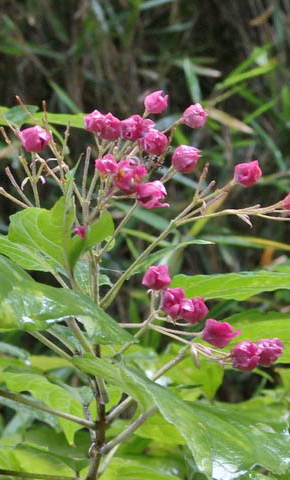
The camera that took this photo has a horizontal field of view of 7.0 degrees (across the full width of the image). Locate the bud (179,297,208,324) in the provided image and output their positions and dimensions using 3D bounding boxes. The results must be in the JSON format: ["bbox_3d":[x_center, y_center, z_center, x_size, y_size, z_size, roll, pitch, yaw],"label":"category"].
[{"bbox_3d":[0.026,0.038,1.280,0.015,0.015,0.015,40,38,0],"label":"bud"}]

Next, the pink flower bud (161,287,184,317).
[{"bbox_3d":[0.014,0.031,1.150,0.013,0.015,0.014,0,5,0],"label":"pink flower bud"}]

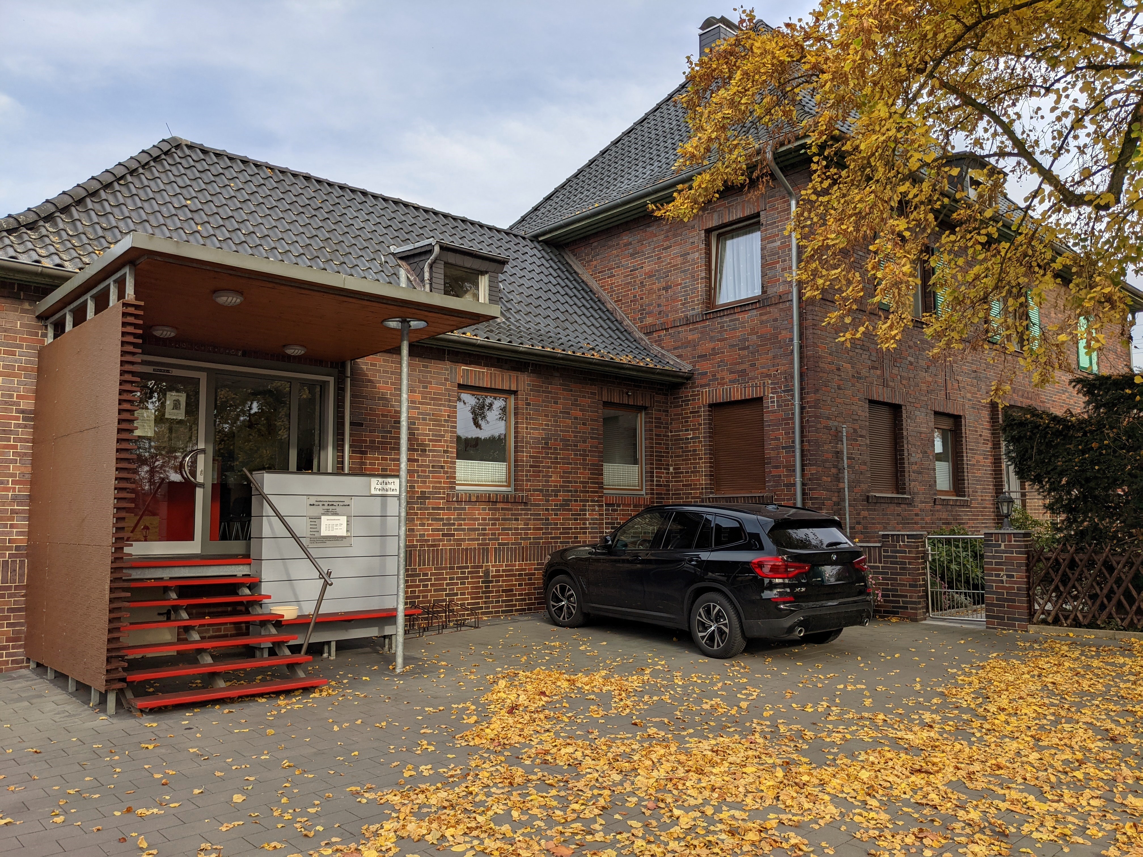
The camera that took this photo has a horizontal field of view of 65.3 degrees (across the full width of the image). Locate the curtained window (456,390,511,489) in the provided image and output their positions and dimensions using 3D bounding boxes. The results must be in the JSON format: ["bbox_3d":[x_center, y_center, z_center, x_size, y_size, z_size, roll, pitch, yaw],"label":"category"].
[{"bbox_3d":[-1.363,0.214,13.845,1.150,1.560,0.130,5,-8,-42],"label":"curtained window"}]

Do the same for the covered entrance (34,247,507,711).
[{"bbox_3d":[-3.217,0.592,9.390,3.800,3.840,3.720,5,-8,-42],"label":"covered entrance"}]

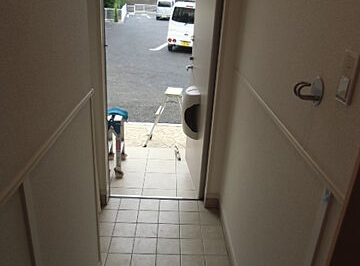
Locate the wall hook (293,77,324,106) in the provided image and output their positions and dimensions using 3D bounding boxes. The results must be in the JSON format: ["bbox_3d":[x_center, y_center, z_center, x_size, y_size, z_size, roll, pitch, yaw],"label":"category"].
[{"bbox_3d":[0.362,-0.120,0.958,0.064,0.086,0.082,2,23,-2],"label":"wall hook"}]

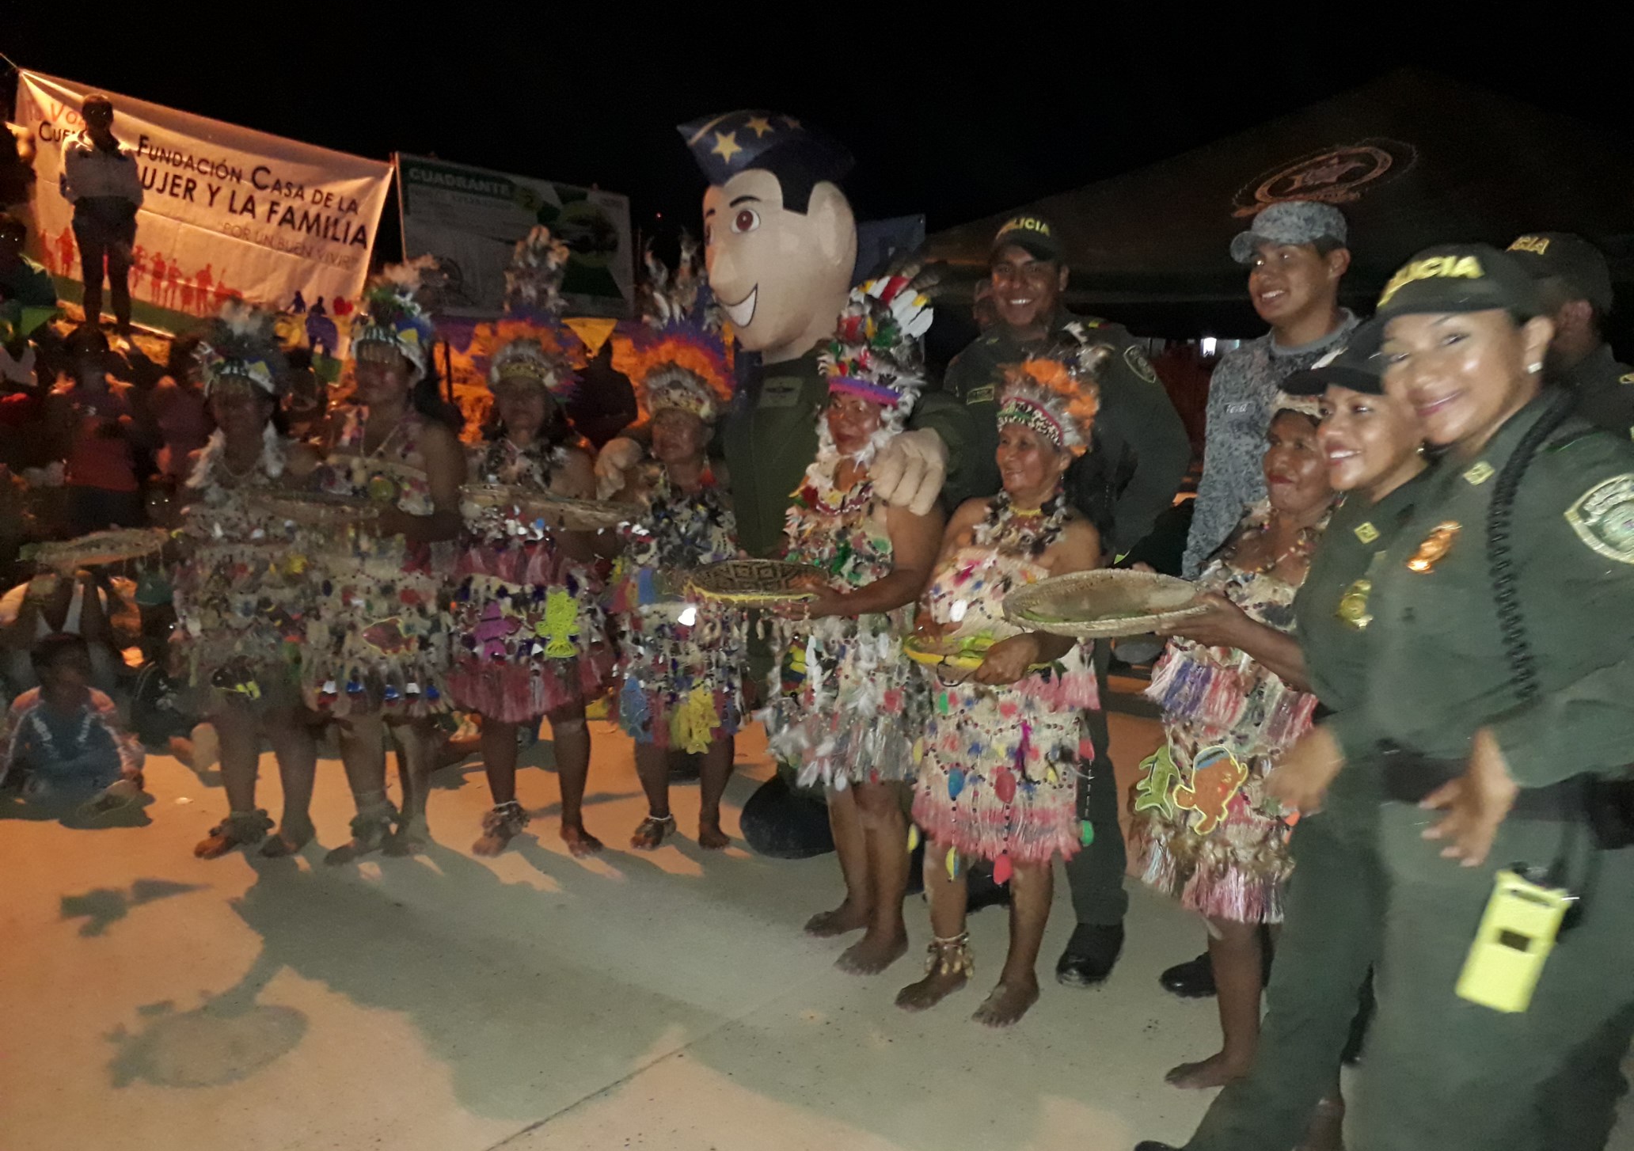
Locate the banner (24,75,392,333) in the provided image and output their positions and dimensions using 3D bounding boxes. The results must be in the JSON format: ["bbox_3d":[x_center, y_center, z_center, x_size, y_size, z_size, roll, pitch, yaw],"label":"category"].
[{"bbox_3d":[-4.923,-2.719,10.000,3.000,1.720,0.060,14,13,-3],"label":"banner"}]

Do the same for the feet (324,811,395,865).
[{"bbox_3d":[-1.368,0.797,3.799,0.225,0.105,0.090,-9,15,-41],"label":"feet"}]

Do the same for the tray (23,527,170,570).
[{"bbox_3d":[-2.120,-0.077,3.750,0.410,0.065,0.400,-6,11,1],"label":"tray"}]

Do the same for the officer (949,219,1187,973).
[{"bbox_3d":[0.587,0.073,3.051,0.560,1.810,0.340,7,15,26],"label":"officer"}]

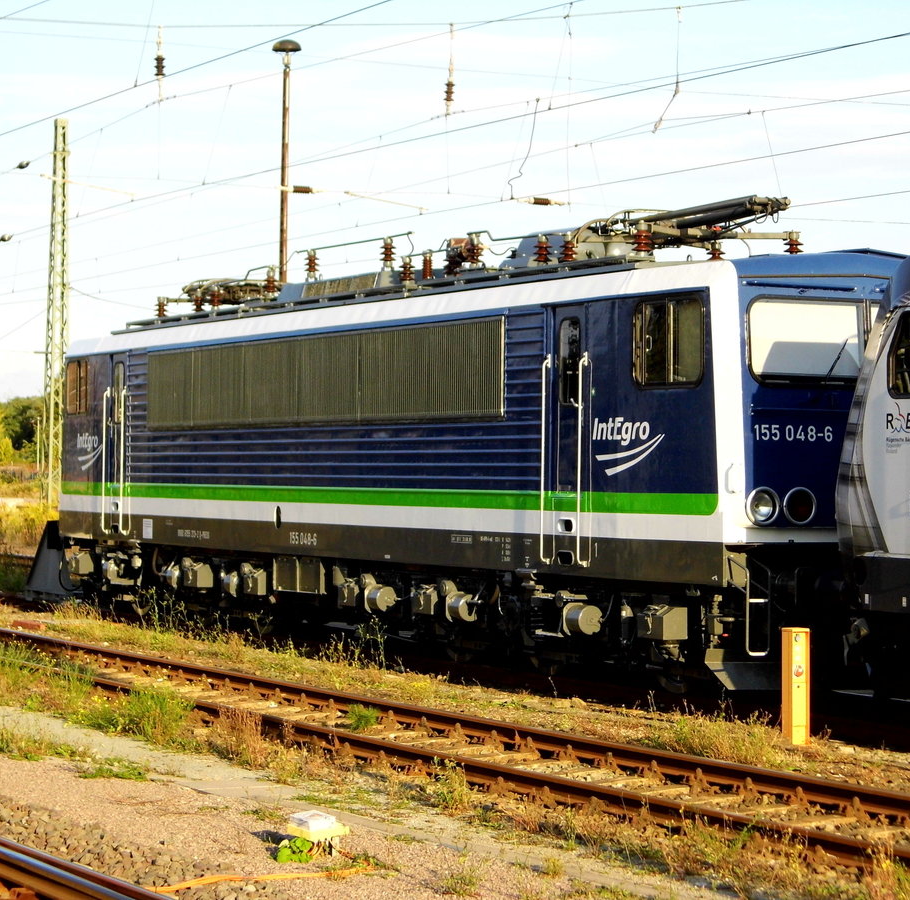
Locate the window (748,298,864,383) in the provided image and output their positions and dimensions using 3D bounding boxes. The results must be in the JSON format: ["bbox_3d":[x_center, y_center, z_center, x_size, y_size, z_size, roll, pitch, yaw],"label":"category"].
[{"bbox_3d":[3.067,-0.955,24.557,1.190,0.760,0.070,0,-6,-26],"label":"window"}]

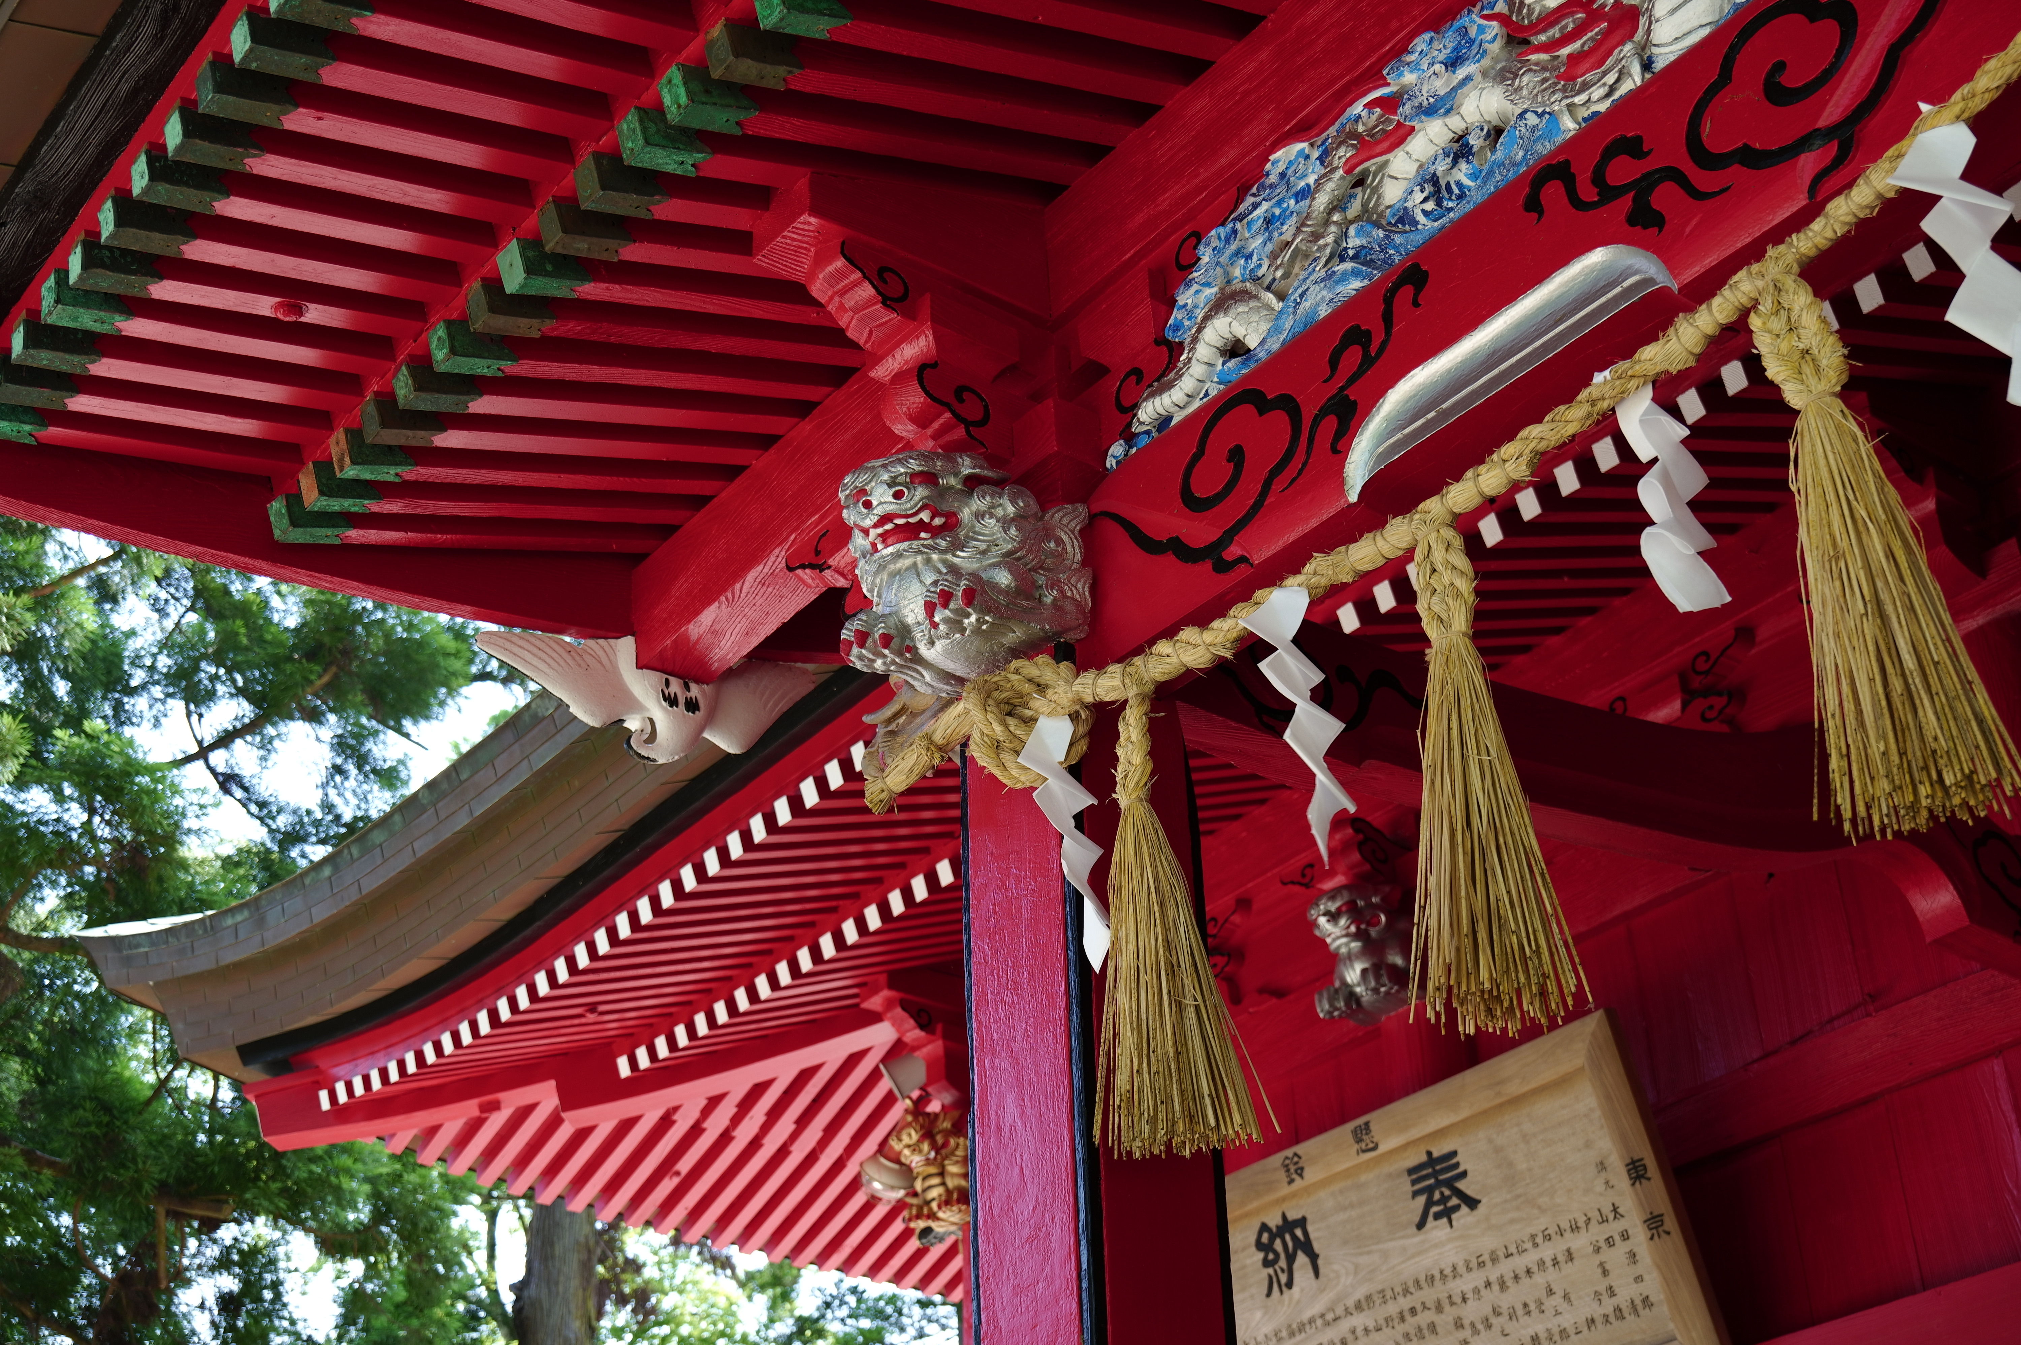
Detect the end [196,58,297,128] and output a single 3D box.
[{"bbox_3d":[-0.935,-0.707,3.232,0.107,0.048,0.046,5,-28,-41],"label":"end"}]

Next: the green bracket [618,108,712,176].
[{"bbox_3d":[-0.479,-0.734,3.641,0.116,0.064,0.049,0,-24,-41],"label":"green bracket"}]

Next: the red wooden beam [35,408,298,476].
[{"bbox_3d":[-1.333,-0.375,4.201,0.441,0.059,0.053,5,-28,-39],"label":"red wooden beam"}]

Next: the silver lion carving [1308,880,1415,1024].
[{"bbox_3d":[0.793,0.623,5.850,0.225,0.261,0.247,-28,-39,36],"label":"silver lion carving"}]

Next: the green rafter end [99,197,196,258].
[{"bbox_3d":[-1.122,-0.579,3.432,0.108,0.046,0.046,5,-28,-41],"label":"green rafter end"}]

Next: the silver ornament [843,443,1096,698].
[{"bbox_3d":[-0.054,-0.123,3.313,0.252,0.266,0.259,-28,-39,36],"label":"silver ornament"}]

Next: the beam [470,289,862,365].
[{"bbox_3d":[-0.512,-0.547,4.159,0.749,0.064,0.051,0,-24,-41],"label":"beam"}]

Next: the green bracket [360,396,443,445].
[{"bbox_3d":[-0.962,-0.401,4.189,0.116,0.064,0.050,0,-24,-41],"label":"green bracket"}]

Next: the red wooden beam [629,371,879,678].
[{"bbox_3d":[-0.377,-0.259,4.607,0.134,0.227,0.852,19,-36,-32],"label":"red wooden beam"}]

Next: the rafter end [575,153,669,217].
[{"bbox_3d":[-0.547,-0.686,3.719,0.116,0.064,0.049,0,-24,-41],"label":"rafter end"}]

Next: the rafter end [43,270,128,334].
[{"bbox_3d":[-1.247,-0.499,3.565,0.107,0.054,0.047,5,-28,-41],"label":"rafter end"}]

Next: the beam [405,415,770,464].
[{"bbox_3d":[-0.632,-0.369,4.063,0.641,0.059,0.050,0,-25,-43],"label":"beam"}]

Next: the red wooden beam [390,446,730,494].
[{"bbox_3d":[-0.758,-0.353,4.511,0.655,0.064,0.050,0,-24,-41],"label":"red wooden beam"}]

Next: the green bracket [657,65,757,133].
[{"bbox_3d":[-0.373,-0.714,3.285,0.107,0.059,0.050,0,-25,-43],"label":"green bracket"}]

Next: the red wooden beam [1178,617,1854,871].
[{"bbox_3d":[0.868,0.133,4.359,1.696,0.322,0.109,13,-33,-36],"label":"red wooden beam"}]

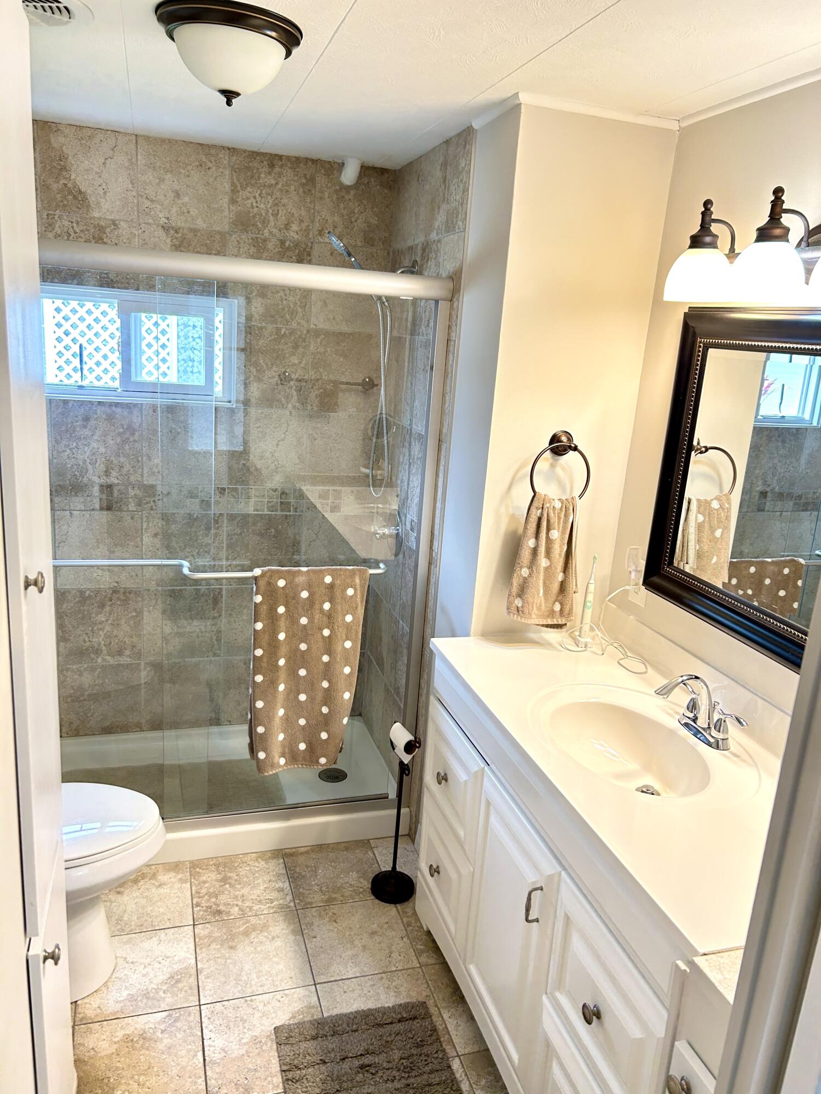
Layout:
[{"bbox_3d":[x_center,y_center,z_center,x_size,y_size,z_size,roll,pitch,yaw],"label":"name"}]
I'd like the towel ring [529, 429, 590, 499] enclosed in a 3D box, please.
[{"bbox_3d":[0.406,-0.218,2.279,0.187,0.202,0.075,0,15,-17],"label":"towel ring"}]

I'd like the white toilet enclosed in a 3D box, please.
[{"bbox_3d":[-1.009,0.778,2.172,0.700,0.740,0.430,0,15,-17],"label":"white toilet"}]

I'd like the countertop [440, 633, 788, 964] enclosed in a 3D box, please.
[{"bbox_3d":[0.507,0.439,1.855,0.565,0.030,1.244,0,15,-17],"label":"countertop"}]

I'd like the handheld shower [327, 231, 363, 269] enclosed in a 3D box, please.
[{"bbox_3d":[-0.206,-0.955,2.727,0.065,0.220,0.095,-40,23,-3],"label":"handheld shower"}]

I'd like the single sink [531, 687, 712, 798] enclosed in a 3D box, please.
[{"bbox_3d":[0.467,0.498,1.828,0.310,0.140,0.450,0,15,-17],"label":"single sink"}]

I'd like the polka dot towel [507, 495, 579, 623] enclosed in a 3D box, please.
[{"bbox_3d":[0.376,0.037,2.316,0.222,0.395,0.085,0,15,-17],"label":"polka dot towel"}]

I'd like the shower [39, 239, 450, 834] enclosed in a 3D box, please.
[{"bbox_3d":[-0.775,0.022,2.806,1.527,1.910,0.735,0,15,-17],"label":"shower"}]

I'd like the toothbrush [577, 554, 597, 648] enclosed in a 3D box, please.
[{"bbox_3d":[0.513,0.152,2.355,0.035,0.260,0.036,8,15,13],"label":"toothbrush"}]

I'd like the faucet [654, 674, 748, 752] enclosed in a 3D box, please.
[{"bbox_3d":[0.623,0.357,1.840,0.185,0.152,0.225,0,15,-17],"label":"faucet"}]

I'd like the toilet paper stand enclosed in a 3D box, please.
[{"bbox_3d":[-0.032,0.828,2.576,0.145,0.580,0.165,0,15,-17],"label":"toilet paper stand"}]

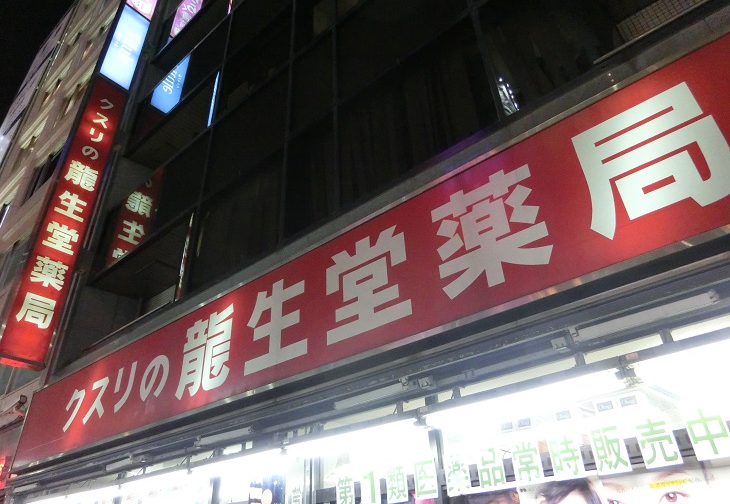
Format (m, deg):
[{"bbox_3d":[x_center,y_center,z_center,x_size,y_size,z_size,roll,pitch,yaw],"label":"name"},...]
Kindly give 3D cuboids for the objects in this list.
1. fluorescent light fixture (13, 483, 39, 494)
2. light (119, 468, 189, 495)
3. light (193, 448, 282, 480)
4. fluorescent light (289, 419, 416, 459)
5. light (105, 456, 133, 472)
[{"bbox_3d":[-4.325,3.012,6.450,0.650,0.070,0.070,-26,-39,32],"label":"fluorescent light fixture"},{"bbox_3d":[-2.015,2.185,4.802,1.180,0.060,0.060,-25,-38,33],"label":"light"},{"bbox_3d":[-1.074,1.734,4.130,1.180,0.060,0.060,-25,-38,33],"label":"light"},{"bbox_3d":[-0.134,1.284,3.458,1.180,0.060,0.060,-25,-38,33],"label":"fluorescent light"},{"bbox_3d":[-2.259,1.942,4.644,0.480,0.045,0.050,-25,-38,33],"label":"light"}]

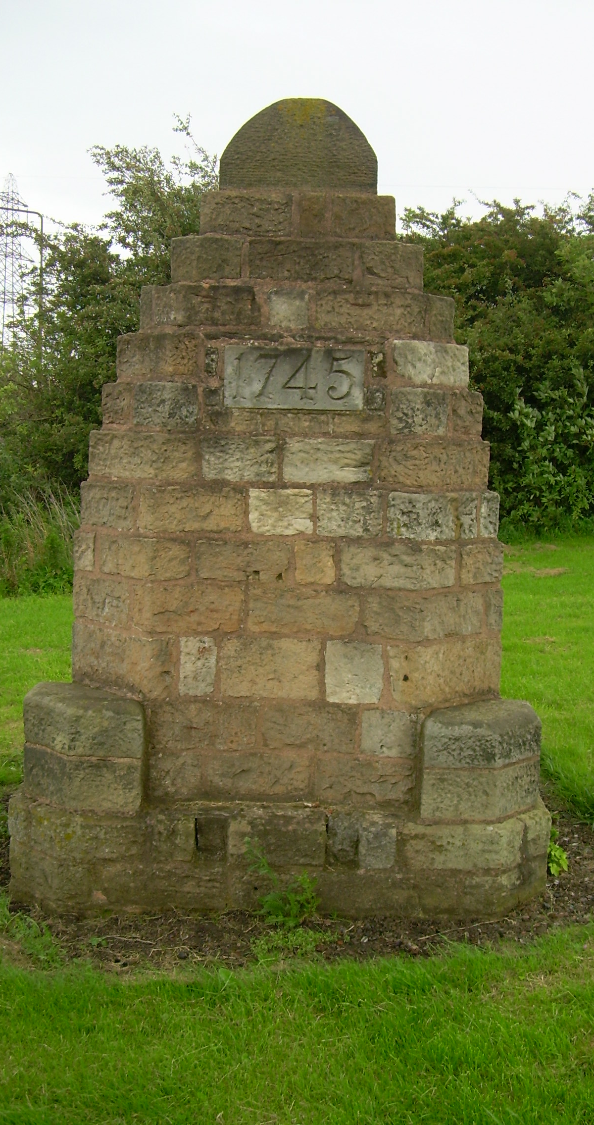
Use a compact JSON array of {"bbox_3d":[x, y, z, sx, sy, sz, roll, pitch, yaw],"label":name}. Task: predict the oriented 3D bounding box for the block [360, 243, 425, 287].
[{"bbox_3d":[0.351,-1.112,4.683,0.230,0.161,0.200,2,5,0],"label":"block"}]

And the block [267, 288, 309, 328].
[{"bbox_3d":[-0.026,-0.894,4.410,0.145,0.138,0.160,2,4,1],"label":"block"}]

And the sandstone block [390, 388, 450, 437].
[{"bbox_3d":[0.429,-0.534,4.414,0.199,0.159,0.190,2,4,1],"label":"sandstone block"}]

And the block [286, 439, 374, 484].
[{"bbox_3d":[0.106,-0.350,4.245,0.303,0.142,0.150,2,6,0],"label":"block"}]

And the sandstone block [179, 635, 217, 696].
[{"bbox_3d":[-0.360,0.371,4.598,0.135,0.216,0.200,2,5,0],"label":"sandstone block"}]

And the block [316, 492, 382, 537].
[{"bbox_3d":[0.185,-0.175,4.416,0.228,0.154,0.180,2,4,1],"label":"block"}]

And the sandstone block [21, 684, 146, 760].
[{"bbox_3d":[-0.774,0.577,4.612,0.473,0.189,0.440,2,4,0],"label":"sandstone block"}]

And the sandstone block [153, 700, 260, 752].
[{"bbox_3d":[-0.333,0.587,4.613,0.382,0.185,0.200,2,4,0],"label":"sandstone block"}]

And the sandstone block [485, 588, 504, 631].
[{"bbox_3d":[0.719,0.176,4.872,0.151,0.161,0.170,-3,6,-44],"label":"sandstone block"}]

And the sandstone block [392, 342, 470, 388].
[{"bbox_3d":[0.486,-0.733,4.604,0.271,0.161,0.200,2,5,0],"label":"sandstone block"}]

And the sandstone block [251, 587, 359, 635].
[{"bbox_3d":[0.023,0.171,4.578,0.398,0.170,0.200,2,4,0],"label":"sandstone block"}]

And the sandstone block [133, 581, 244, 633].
[{"bbox_3d":[-0.397,0.158,4.580,0.397,0.172,0.200,2,5,0],"label":"sandstone block"}]

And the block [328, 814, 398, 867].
[{"bbox_3d":[0.214,0.912,4.164,0.232,0.191,0.160,2,6,0],"label":"block"}]

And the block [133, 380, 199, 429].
[{"bbox_3d":[-0.459,-0.559,4.428,0.222,0.162,0.190,2,4,1],"label":"block"}]

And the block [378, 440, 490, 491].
[{"bbox_3d":[0.469,-0.339,4.280,0.395,0.165,0.220,2,6,0],"label":"block"}]

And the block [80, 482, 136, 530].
[{"bbox_3d":[-0.623,-0.207,4.558,0.180,0.168,0.336,-3,6,-44],"label":"block"}]

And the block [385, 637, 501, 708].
[{"bbox_3d":[0.565,0.401,4.659,0.459,0.220,0.320,2,5,0],"label":"block"}]

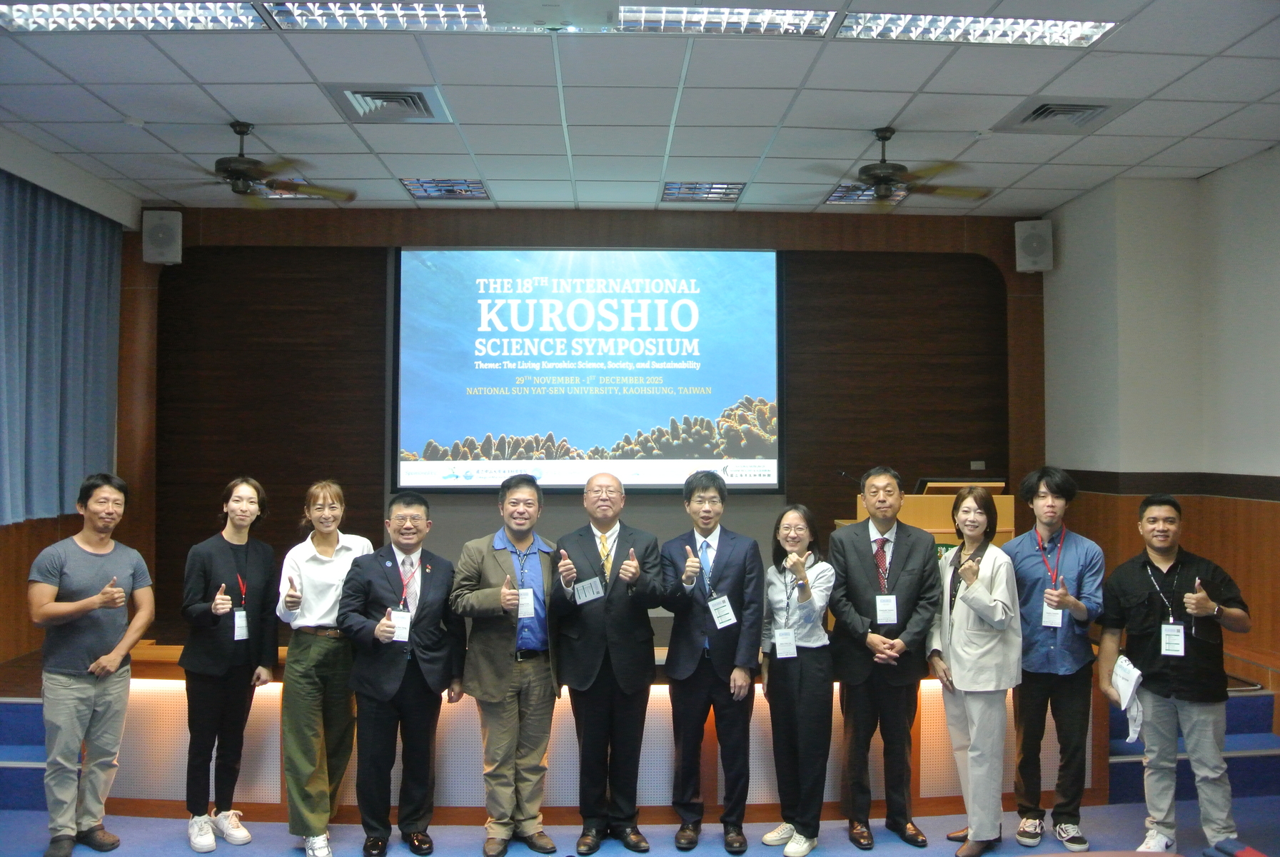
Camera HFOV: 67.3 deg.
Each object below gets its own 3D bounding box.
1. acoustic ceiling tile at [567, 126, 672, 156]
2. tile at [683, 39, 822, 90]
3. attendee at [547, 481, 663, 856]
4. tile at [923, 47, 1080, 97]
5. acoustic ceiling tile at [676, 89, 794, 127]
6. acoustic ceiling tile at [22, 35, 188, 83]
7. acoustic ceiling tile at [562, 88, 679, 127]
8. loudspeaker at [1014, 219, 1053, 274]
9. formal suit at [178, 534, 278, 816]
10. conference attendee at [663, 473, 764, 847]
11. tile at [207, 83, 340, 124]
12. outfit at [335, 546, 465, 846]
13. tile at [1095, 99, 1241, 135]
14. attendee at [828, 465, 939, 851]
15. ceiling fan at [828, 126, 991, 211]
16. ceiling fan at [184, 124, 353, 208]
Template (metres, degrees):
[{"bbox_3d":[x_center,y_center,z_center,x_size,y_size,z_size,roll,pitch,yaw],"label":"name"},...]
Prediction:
[{"bbox_3d":[-0.120,-1.689,5.645,0.595,0.020,0.595,0,-1,-2],"label":"acoustic ceiling tile"},{"bbox_3d":[0.517,-1.718,4.553,0.600,0.018,0.600,0,-1,-2],"label":"tile"},{"bbox_3d":[-0.152,1.063,4.460,0.520,1.720,0.440,0,-1,0],"label":"attendee"},{"bbox_3d":[1.701,-1.687,4.530,0.595,0.020,0.595,0,-1,-2],"label":"tile"},{"bbox_3d":[0.498,-1.716,5.157,0.600,0.018,0.600,0,-1,-2],"label":"acoustic ceiling tile"},{"bbox_3d":[-2.483,-1.721,4.470,0.600,0.018,0.600,0,-1,-2],"label":"acoustic ceiling tile"},{"bbox_3d":[-0.102,-1.696,5.053,0.595,0.020,0.595,0,-1,-2],"label":"acoustic ceiling tile"},{"bbox_3d":[2.950,-1.365,7.200,0.255,0.370,0.220,0,9,18],"label":"loudspeaker"},{"bbox_3d":[-1.932,1.157,4.512,0.460,1.319,0.360,0,0,-11],"label":"formal suit"},{"bbox_3d":[0.329,1.064,4.489,0.494,1.737,0.440,0,0,7],"label":"conference attendee"},{"bbox_3d":[-1.909,-1.721,5.084,0.600,0.018,0.600,0,-1,-2],"label":"tile"},{"bbox_3d":[-1.110,1.218,4.464,0.587,1.358,0.420,0,0,-10],"label":"outfit"},{"bbox_3d":[2.867,-1.675,5.177,0.595,0.020,0.595,0,-1,-2],"label":"tile"},{"bbox_3d":[1.159,1.054,4.564,0.516,1.766,0.400,0,0,6],"label":"attendee"},{"bbox_3d":[1.390,-1.505,5.470,1.280,0.410,1.280,0,-1,-2],"label":"ceiling fan"},{"bbox_3d":[-2.220,-1.515,5.360,1.280,0.410,1.280,0,-1,-2],"label":"ceiling fan"}]

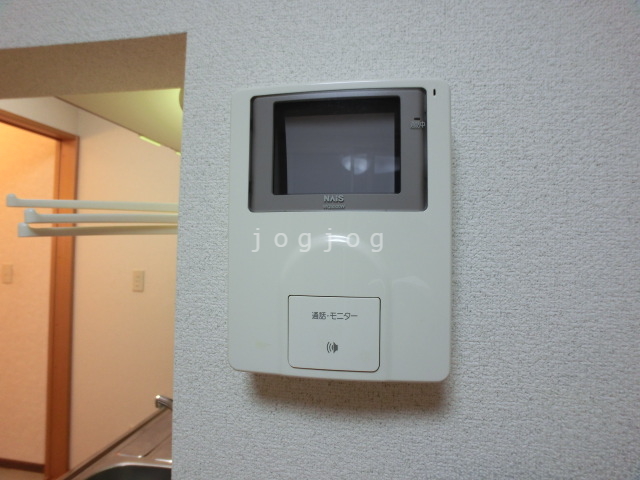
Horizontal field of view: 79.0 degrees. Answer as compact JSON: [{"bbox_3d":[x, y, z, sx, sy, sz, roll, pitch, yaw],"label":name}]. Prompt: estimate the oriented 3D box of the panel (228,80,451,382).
[{"bbox_3d":[0.013,-0.007,0.298,0.164,0.218,0.045,0,-1,10],"label":"panel"}]

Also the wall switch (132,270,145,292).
[{"bbox_3d":[-1.022,0.235,2.190,0.070,0.120,0.012,1,-1,10],"label":"wall switch"}]

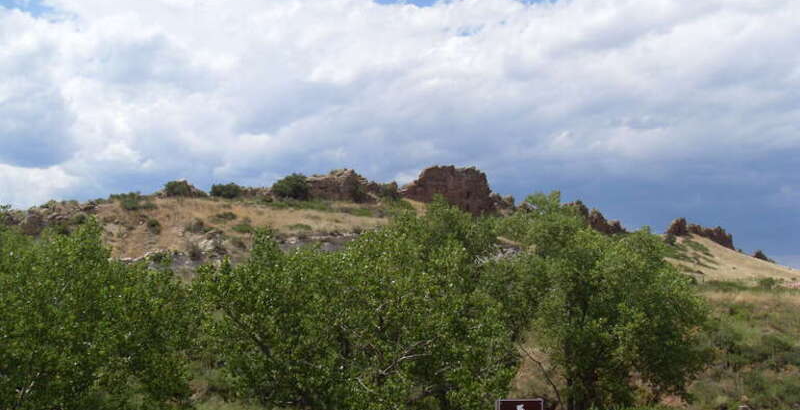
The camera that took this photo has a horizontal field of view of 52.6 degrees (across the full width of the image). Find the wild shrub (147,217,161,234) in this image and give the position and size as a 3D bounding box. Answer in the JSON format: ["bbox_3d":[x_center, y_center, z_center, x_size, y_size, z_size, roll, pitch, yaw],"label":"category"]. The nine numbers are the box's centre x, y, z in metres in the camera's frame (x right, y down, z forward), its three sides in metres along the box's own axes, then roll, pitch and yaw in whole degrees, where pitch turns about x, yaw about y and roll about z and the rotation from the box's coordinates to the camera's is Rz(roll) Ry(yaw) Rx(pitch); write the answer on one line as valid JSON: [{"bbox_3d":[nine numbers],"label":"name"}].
[{"bbox_3d":[-30.473,2.534,100.000,1.730,1.980,1.700,1,9,0],"label":"wild shrub"}]

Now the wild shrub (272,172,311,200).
[{"bbox_3d":[-16.921,-2.859,125.000,6.180,4.020,5.500,1,9,0],"label":"wild shrub"}]

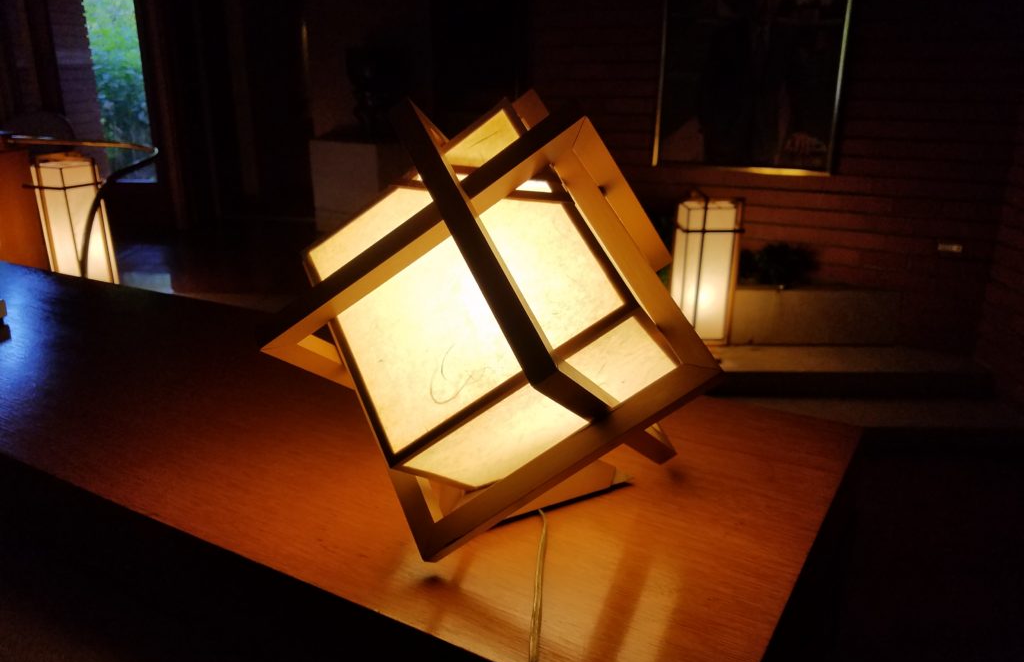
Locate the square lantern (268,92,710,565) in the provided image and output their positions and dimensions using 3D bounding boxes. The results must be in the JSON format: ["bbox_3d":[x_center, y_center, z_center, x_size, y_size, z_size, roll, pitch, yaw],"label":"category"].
[{"bbox_3d":[-0.004,-0.004,0.781,0.342,0.342,0.342,36,22,-59],"label":"square lantern"}]

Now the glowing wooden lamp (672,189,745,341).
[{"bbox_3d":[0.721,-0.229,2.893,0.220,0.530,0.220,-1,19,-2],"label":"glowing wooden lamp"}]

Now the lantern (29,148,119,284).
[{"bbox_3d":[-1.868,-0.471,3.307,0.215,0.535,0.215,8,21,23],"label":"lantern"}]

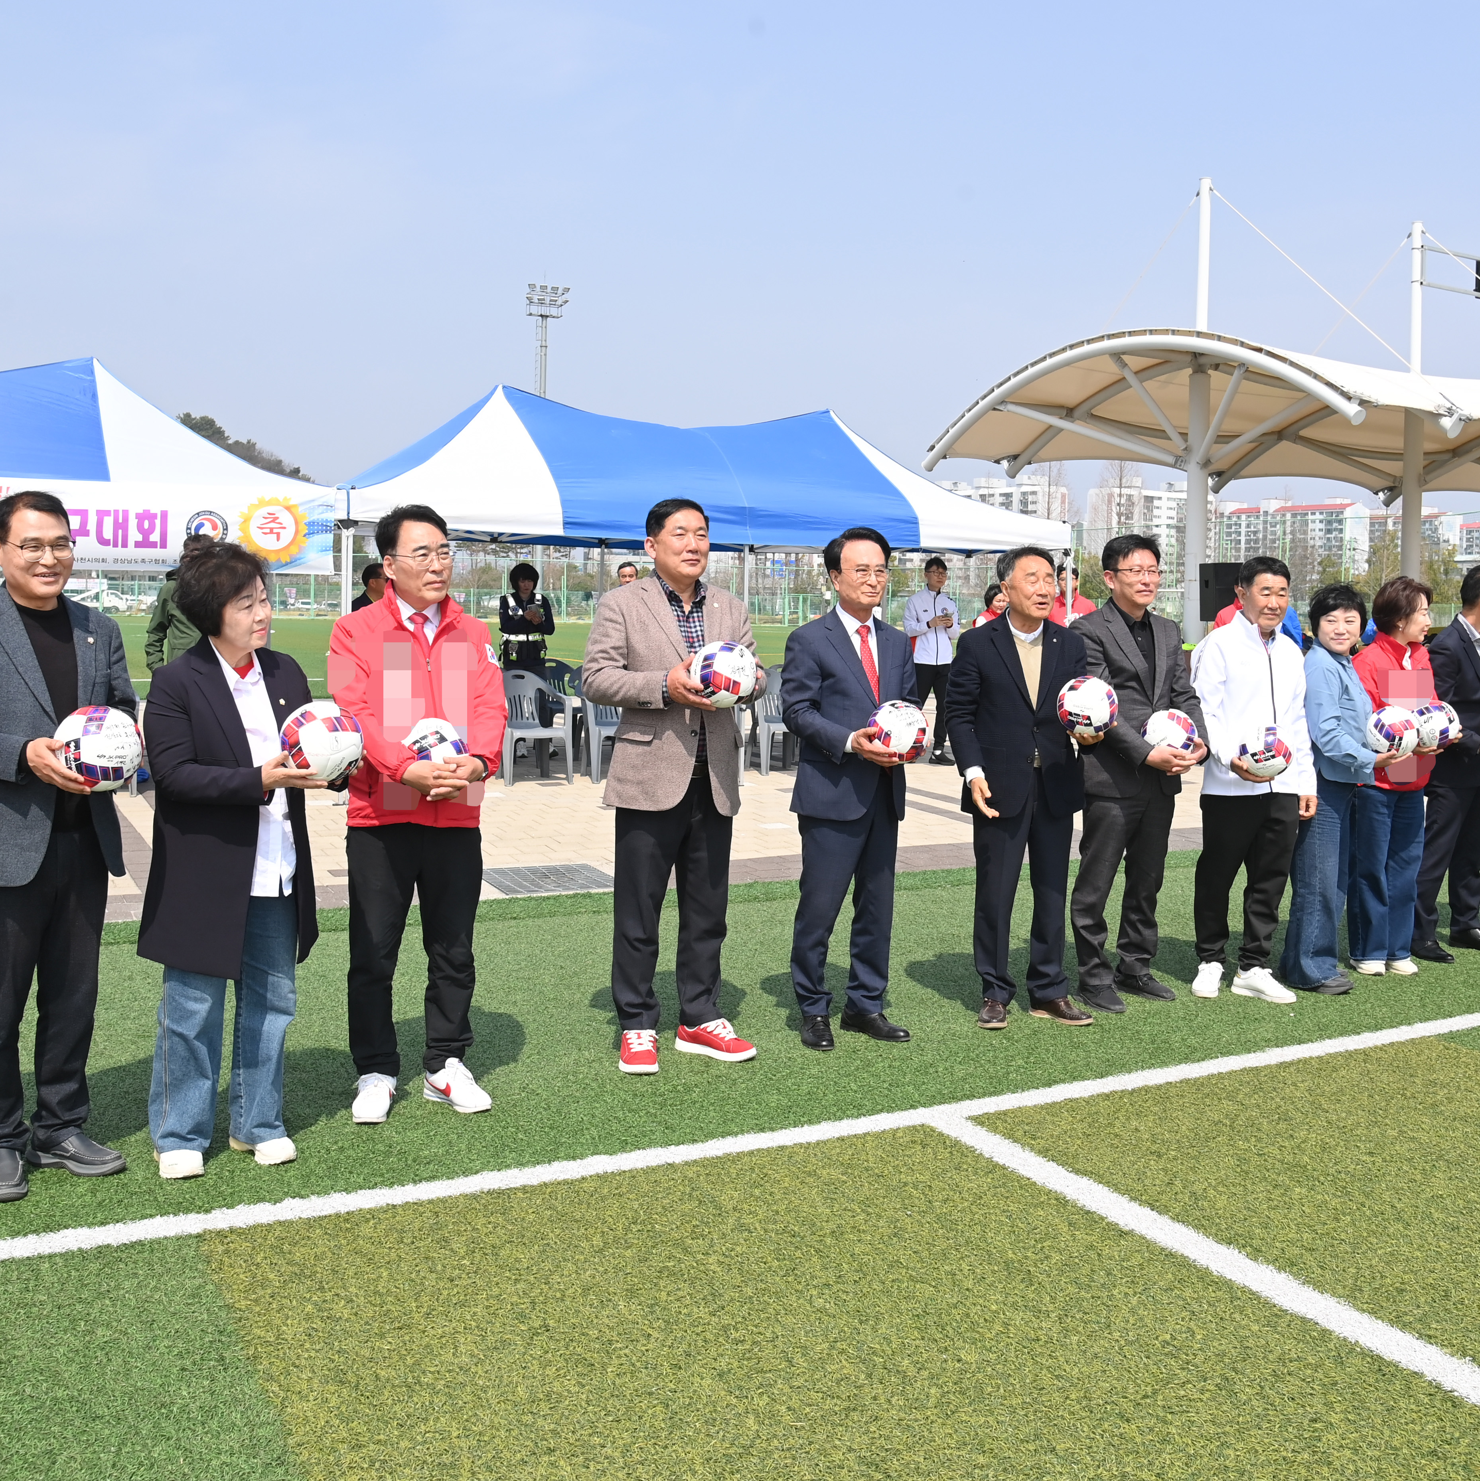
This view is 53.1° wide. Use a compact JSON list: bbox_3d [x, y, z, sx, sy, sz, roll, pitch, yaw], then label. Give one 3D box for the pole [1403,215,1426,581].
[{"bbox_3d":[10.974,-4.565,24.239,0.300,7.600,0.300,-1,6,-26],"label":"pole"}]

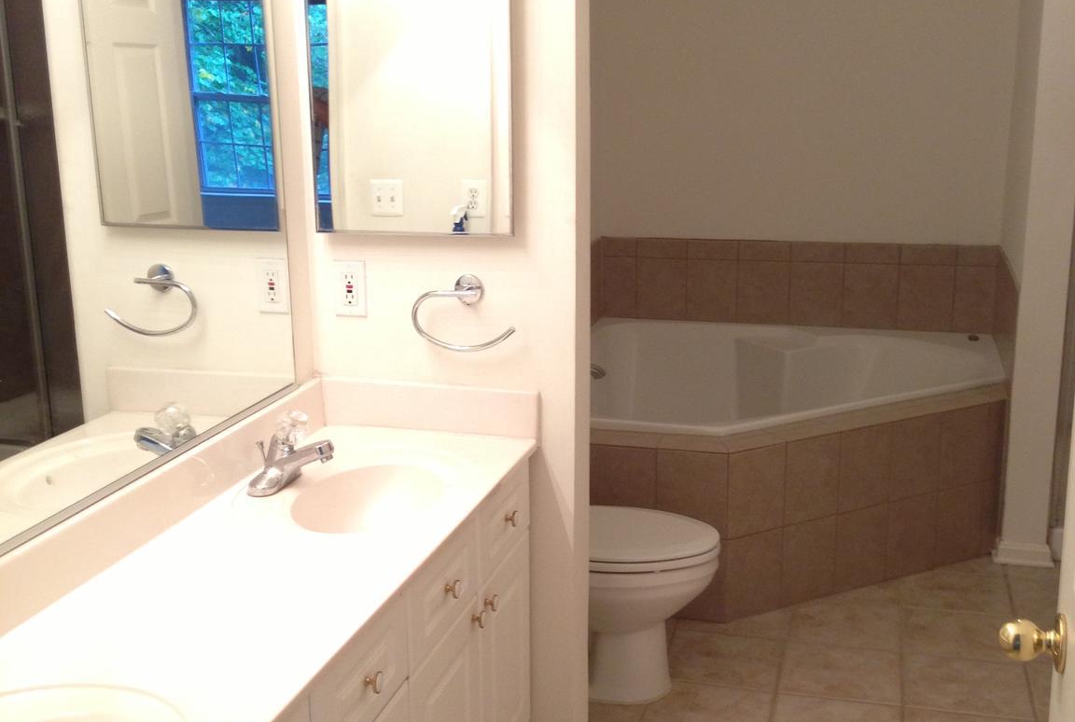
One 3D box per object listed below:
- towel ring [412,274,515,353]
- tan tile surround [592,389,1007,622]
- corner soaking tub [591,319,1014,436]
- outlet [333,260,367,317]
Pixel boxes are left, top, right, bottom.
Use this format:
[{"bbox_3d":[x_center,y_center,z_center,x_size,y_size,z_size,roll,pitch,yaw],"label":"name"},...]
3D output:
[{"bbox_3d":[-0.144,-0.095,2.751,0.217,0.152,0.055,3,13,15],"label":"towel ring"},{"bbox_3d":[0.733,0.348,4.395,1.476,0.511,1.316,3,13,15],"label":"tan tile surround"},{"bbox_3d":[0.788,0.268,4.557,1.432,0.480,1.469,3,13,15],"label":"corner soaking tub"},{"bbox_3d":[-0.389,-0.148,2.829,0.071,0.115,0.010,3,13,15],"label":"outlet"}]

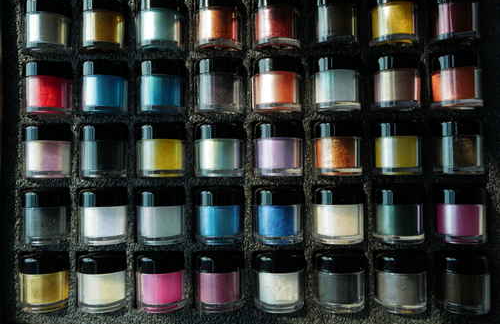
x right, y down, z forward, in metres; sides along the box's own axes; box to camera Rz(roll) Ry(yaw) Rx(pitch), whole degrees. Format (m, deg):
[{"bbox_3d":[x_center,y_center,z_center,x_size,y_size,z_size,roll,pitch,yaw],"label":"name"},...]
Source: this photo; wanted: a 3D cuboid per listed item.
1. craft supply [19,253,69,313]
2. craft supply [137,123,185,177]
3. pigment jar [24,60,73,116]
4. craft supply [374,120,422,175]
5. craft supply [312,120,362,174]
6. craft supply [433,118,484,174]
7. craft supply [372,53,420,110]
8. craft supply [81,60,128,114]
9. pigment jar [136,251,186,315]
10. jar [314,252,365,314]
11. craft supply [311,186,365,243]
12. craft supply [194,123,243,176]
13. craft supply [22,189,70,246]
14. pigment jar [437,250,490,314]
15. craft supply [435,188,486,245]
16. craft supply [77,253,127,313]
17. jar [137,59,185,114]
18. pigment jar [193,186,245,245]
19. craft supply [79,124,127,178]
[{"bbox_3d":[-0.143,0.082,0.276,0.034,0.034,0.037,-1,88,2],"label":"craft supply"},{"bbox_3d":[-0.060,-0.006,0.269,0.034,0.034,0.037,0,87,2],"label":"craft supply"},{"bbox_3d":[-0.140,-0.049,0.275,0.034,0.034,0.037,0,87,2],"label":"pigment jar"},{"bbox_3d":[0.102,-0.009,0.271,0.034,0.034,0.036,0,87,2],"label":"craft supply"},{"bbox_3d":[0.061,-0.009,0.272,0.034,0.034,0.036,0,87,2],"label":"craft supply"},{"bbox_3d":[0.143,-0.010,0.270,0.034,0.034,0.036,0,87,2],"label":"craft supply"},{"bbox_3d":[0.099,-0.052,0.266,0.034,0.034,0.037,0,87,2],"label":"craft supply"},{"bbox_3d":[-0.100,-0.050,0.273,0.034,0.034,0.037,0,87,2],"label":"craft supply"},{"bbox_3d":[-0.061,0.081,0.273,0.034,0.034,0.037,-1,88,2],"label":"pigment jar"},{"bbox_3d":[0.061,0.080,0.268,0.034,0.034,0.037,-1,88,2],"label":"jar"},{"bbox_3d":[0.059,0.035,0.262,0.034,0.034,0.037,0,87,2],"label":"craft supply"},{"bbox_3d":[-0.021,-0.008,0.275,0.034,0.034,0.037,-1,88,2],"label":"craft supply"},{"bbox_3d":[-0.143,0.038,0.277,0.034,0.034,0.037,-1,88,2],"label":"craft supply"},{"bbox_3d":[0.143,0.080,0.265,0.034,0.034,0.037,-1,88,2],"label":"pigment jar"},{"bbox_3d":[0.142,0.035,0.267,0.034,0.034,0.037,-1,88,2],"label":"craft supply"},{"bbox_3d":[-0.102,0.082,0.272,0.034,0.034,0.036,0,87,2],"label":"craft supply"},{"bbox_3d":[-0.063,-0.051,0.279,0.034,0.034,0.036,0,87,2],"label":"jar"},{"bbox_3d":[-0.021,0.037,0.273,0.034,0.034,0.037,-1,88,2],"label":"pigment jar"},{"bbox_3d":[-0.100,-0.006,0.271,0.034,0.034,0.037,0,87,2],"label":"craft supply"}]

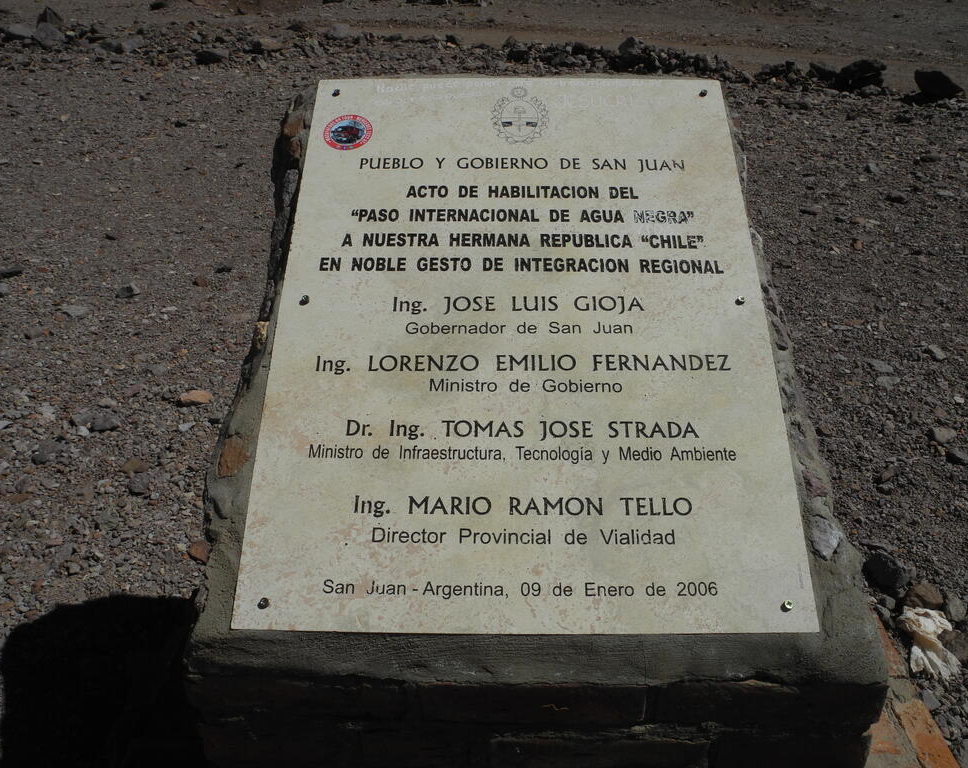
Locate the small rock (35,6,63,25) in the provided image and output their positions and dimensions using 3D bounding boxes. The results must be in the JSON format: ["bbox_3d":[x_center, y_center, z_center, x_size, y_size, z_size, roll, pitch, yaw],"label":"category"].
[{"bbox_3d":[-5.642,-4.759,10.771,0.305,0.272,0.244,0,30,0],"label":"small rock"}]

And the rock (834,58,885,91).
[{"bbox_3d":[3.452,-2.846,7.615,0.437,0.297,0.328,12,31,20],"label":"rock"}]

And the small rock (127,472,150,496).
[{"bbox_3d":[-0.952,0.277,2.282,0.063,0.050,0.057,-14,32,-23],"label":"small rock"}]

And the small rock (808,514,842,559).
[{"bbox_3d":[0.432,0.193,1.047,0.042,0.045,0.050,0,29,0],"label":"small rock"}]

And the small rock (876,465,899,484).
[{"bbox_3d":[1.133,0.252,2.318,0.052,0.046,0.042,0,30,0],"label":"small rock"}]

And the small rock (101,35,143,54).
[{"bbox_3d":[-4.244,-3.975,9.698,0.467,0.237,0.327,-11,31,-19],"label":"small rock"}]

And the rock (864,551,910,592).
[{"bbox_3d":[0.952,0.442,1.954,0.103,0.081,0.093,17,34,28],"label":"rock"}]

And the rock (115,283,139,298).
[{"bbox_3d":[-1.497,-0.393,3.479,0.104,0.051,0.083,-13,32,-22],"label":"rock"}]

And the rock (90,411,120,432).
[{"bbox_3d":[-1.161,0.115,2.538,0.086,0.055,0.065,0,30,0],"label":"rock"}]

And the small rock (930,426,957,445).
[{"bbox_3d":[1.391,0.156,2.507,0.075,0.041,0.064,18,34,29],"label":"small rock"}]

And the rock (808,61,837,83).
[{"bbox_3d":[3.069,-2.821,7.502,0.223,0.184,0.178,0,30,0],"label":"rock"}]

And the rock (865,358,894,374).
[{"bbox_3d":[1.368,-0.060,2.858,0.090,0.038,0.070,0,30,0],"label":"rock"}]

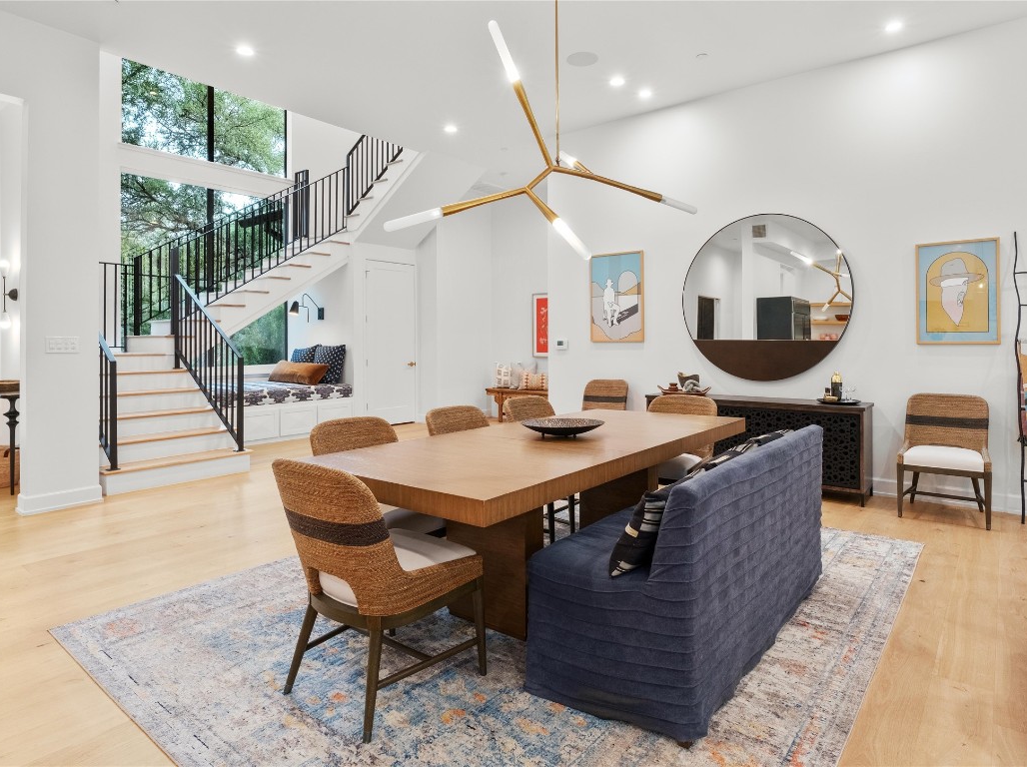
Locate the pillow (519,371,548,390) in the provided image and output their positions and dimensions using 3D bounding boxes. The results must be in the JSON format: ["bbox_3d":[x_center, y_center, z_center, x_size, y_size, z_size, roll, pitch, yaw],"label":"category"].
[{"bbox_3d":[0.345,-0.052,9.595,0.530,0.320,0.160,3,-10,38],"label":"pillow"}]

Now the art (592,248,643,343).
[{"bbox_3d":[1.068,-0.890,6.313,0.610,0.910,0.040,3,5,38],"label":"art"}]

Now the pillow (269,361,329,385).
[{"bbox_3d":[-3.151,-0.160,8.996,0.820,0.380,0.200,1,-29,11],"label":"pillow"}]

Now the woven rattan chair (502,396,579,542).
[{"bbox_3d":[0.326,0.544,4.300,0.590,0.865,0.530,3,5,38],"label":"woven rattan chair"}]

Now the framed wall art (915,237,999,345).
[{"bbox_3d":[3.327,-0.677,4.563,0.515,0.790,0.030,2,2,39],"label":"framed wall art"}]

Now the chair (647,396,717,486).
[{"bbox_3d":[1.085,0.523,4.230,0.520,0.845,0.600,1,2,34],"label":"chair"}]

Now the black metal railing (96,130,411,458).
[{"bbox_3d":[-3.098,-1.425,7.544,2.700,4.000,2.900,3,5,38],"label":"black metal railing"}]

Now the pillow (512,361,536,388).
[{"bbox_3d":[0.163,-0.147,9.400,0.460,0.440,0.150,2,2,39],"label":"pillow"}]

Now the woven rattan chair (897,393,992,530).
[{"bbox_3d":[3.161,0.530,4.426,0.530,0.865,0.600,3,5,38],"label":"woven rattan chair"}]

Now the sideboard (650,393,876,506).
[{"bbox_3d":[2.093,0.520,5.350,1.820,0.768,0.460,3,5,38],"label":"sideboard"}]

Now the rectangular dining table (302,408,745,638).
[{"bbox_3d":[0.299,0.660,3.303,1.070,0.760,2.630,3,5,38],"label":"rectangular dining table"}]

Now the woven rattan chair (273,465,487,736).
[{"bbox_3d":[-0.480,0.679,2.224,0.530,0.865,0.580,3,5,38],"label":"woven rattan chair"}]

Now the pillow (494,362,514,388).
[{"bbox_3d":[-0.167,-0.135,9.640,0.390,0.430,0.150,2,2,39],"label":"pillow"}]

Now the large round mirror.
[{"bbox_3d":[2.216,-0.772,5.438,1.480,1.480,0.040,2,2,39],"label":"large round mirror"}]

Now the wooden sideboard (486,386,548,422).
[{"bbox_3d":[0.234,0.369,9.296,1.400,0.495,0.360,2,2,39],"label":"wooden sideboard"}]

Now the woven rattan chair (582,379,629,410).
[{"bbox_3d":[0.830,0.405,6.040,0.520,0.845,0.600,1,2,28],"label":"woven rattan chair"}]

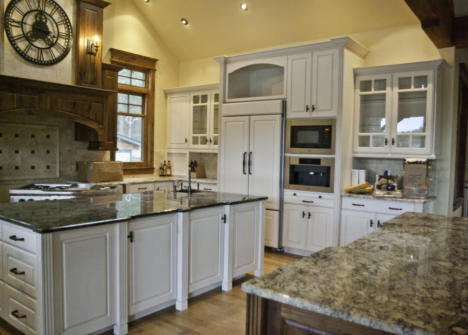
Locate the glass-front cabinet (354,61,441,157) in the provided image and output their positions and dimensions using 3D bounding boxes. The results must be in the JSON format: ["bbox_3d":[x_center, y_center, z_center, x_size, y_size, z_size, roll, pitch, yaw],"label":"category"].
[{"bbox_3d":[2.169,-0.735,5.009,1.072,1.200,0.345,3,3,37],"label":"glass-front cabinet"}]

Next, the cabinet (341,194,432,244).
[{"bbox_3d":[2.021,0.833,4.970,1.006,0.914,0.661,3,3,37],"label":"cabinet"}]

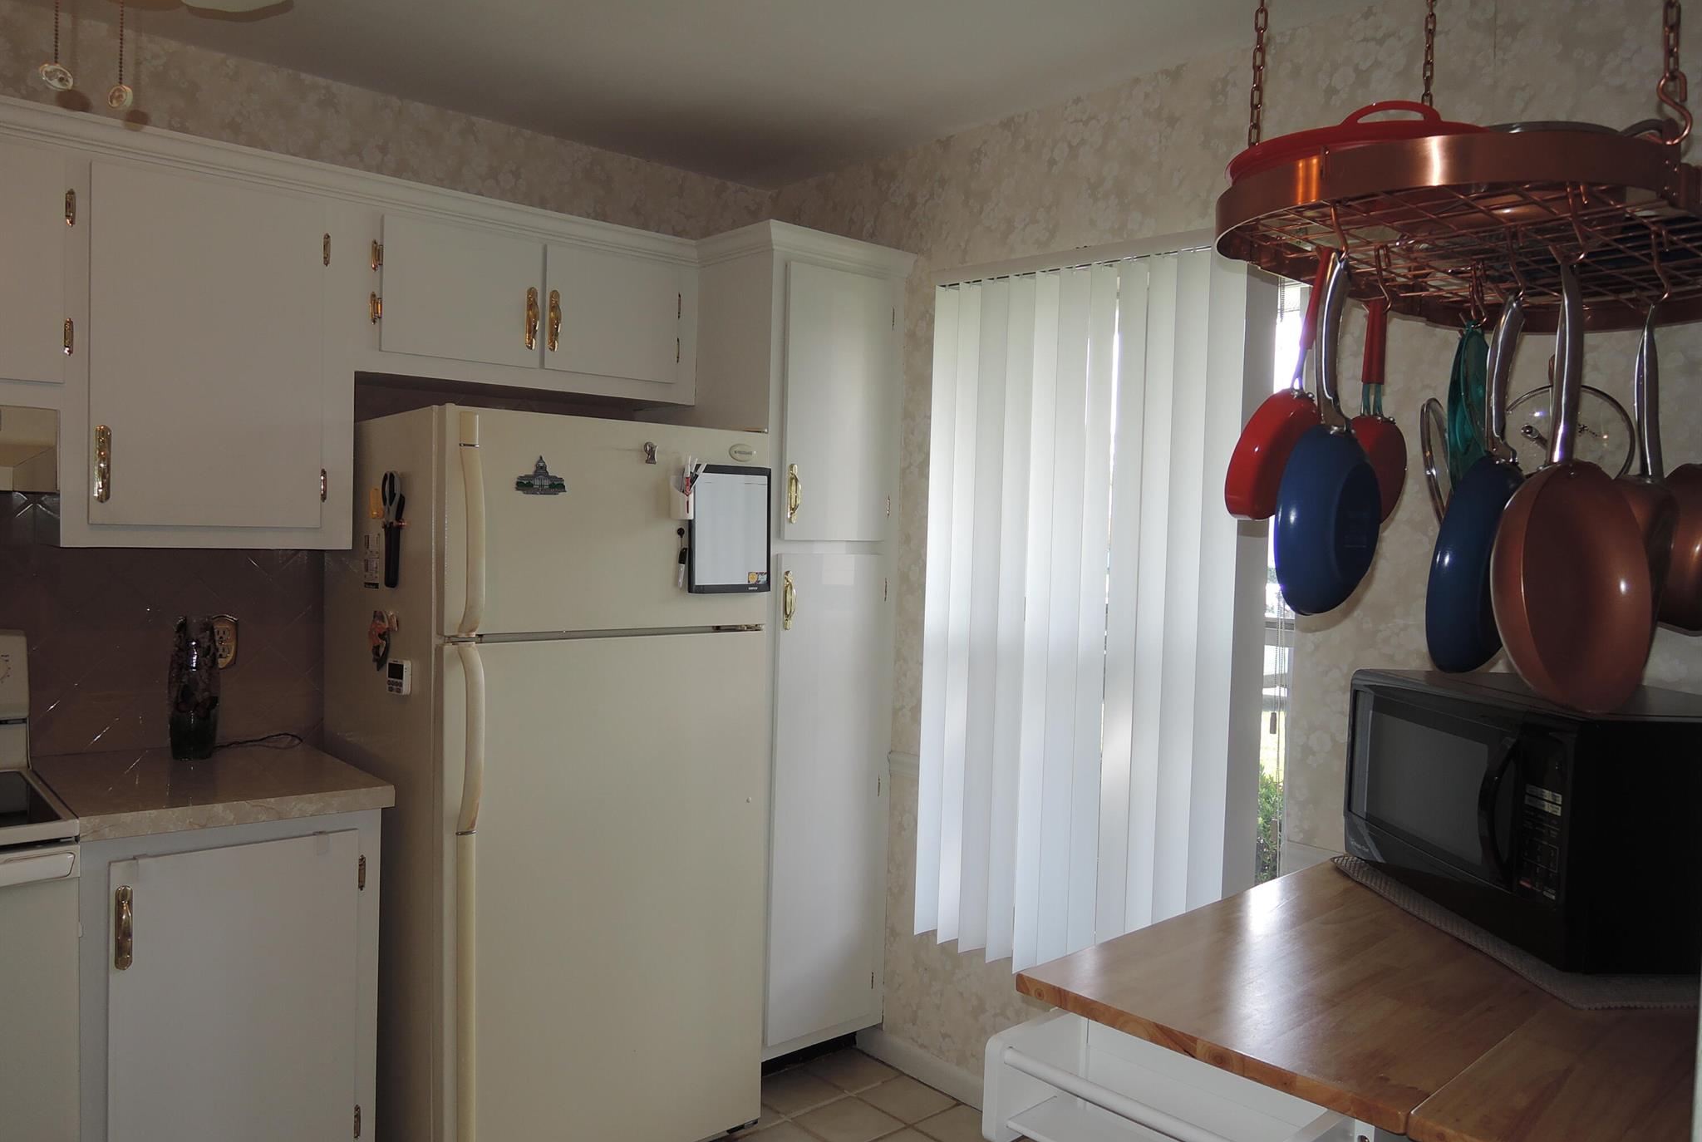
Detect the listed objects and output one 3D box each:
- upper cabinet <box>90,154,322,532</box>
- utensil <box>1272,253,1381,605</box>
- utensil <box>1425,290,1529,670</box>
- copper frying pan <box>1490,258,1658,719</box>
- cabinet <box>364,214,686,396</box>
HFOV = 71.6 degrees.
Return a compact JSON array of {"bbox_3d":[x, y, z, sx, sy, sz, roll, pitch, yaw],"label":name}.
[{"bbox_3d":[-1.342,-0.430,2.430,0.446,0.690,0.281,0,2,-42],"label":"upper cabinet"},{"bbox_3d":[0.490,-0.135,1.180,0.060,0.365,0.195,10,10,43],"label":"utensil"},{"bbox_3d":[0.721,-0.097,1.310,0.238,0.425,0.060,-1,10,-44],"label":"utensil"},{"bbox_3d":[0.698,-0.080,1.150,0.240,0.440,0.075,8,-10,-33],"label":"copper frying pan"},{"bbox_3d":[-0.804,-0.611,2.910,0.838,0.346,0.286,0,2,-42],"label":"cabinet"}]

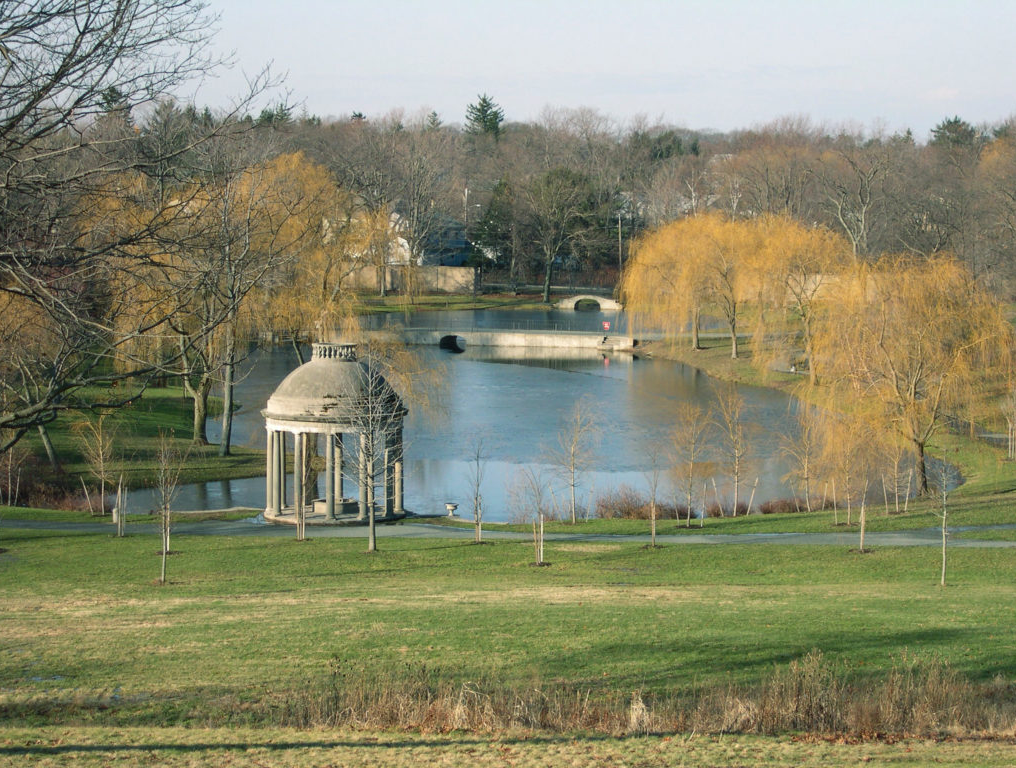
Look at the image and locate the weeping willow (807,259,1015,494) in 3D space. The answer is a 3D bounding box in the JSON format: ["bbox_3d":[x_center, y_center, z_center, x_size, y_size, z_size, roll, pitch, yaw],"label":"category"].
[{"bbox_3d":[19.340,-0.406,130.121,9.560,11.280,9.080,0,4,0],"label":"weeping willow"}]

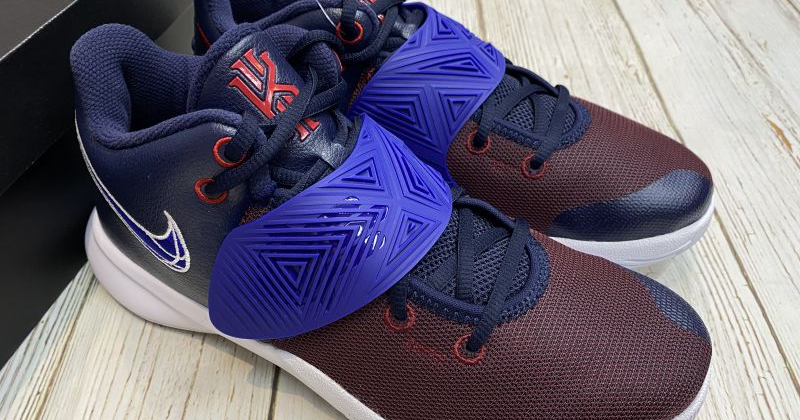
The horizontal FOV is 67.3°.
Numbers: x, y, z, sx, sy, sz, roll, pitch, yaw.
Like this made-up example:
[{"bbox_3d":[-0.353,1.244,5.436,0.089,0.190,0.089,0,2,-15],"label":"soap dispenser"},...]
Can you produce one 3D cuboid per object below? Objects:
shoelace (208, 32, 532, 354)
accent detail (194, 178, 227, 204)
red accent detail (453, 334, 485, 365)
[{"bbox_3d":[-0.004,-0.007,0.223,0.118,0.095,0.078,15,50,13],"label":"shoelace"},{"bbox_3d":[-0.065,-0.006,0.206,0.012,0.012,0.003,10,21,9],"label":"accent detail"},{"bbox_3d":[0.025,0.051,0.222,0.012,0.003,0.012,5,92,5],"label":"red accent detail"}]

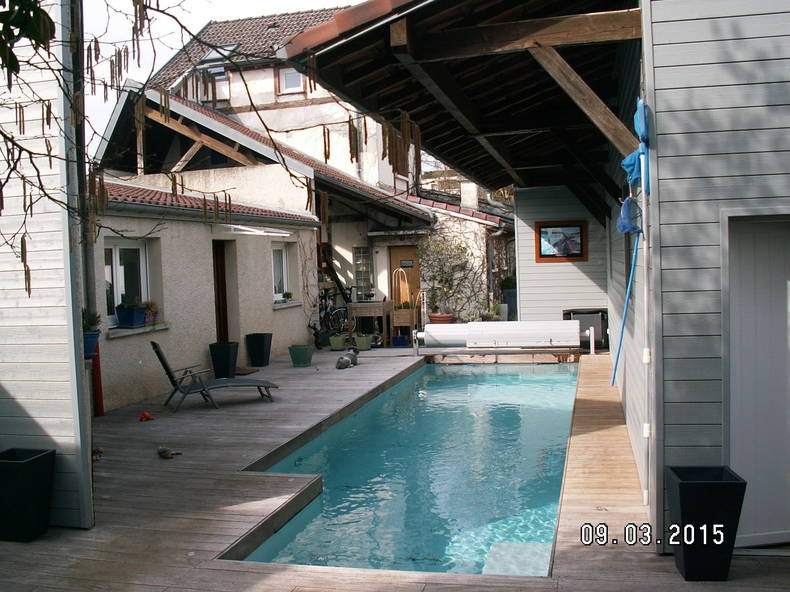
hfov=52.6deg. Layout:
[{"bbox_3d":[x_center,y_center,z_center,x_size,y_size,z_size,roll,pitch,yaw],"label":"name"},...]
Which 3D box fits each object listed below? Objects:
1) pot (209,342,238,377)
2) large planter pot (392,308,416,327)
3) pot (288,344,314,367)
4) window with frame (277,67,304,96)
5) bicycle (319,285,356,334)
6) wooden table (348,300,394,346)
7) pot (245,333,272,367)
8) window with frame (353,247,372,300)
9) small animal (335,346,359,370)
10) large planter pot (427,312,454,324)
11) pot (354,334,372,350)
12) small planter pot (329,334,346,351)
[{"bbox_3d":[-2.541,0.970,11.908,0.320,0.510,0.320,-1,3,14],"label":"pot"},{"bbox_3d":[0.193,0.409,15.440,0.400,0.360,0.420,-1,3,14],"label":"large planter pot"},{"bbox_3d":[-1.637,1.067,14.088,0.360,0.350,0.360,-1,3,14],"label":"pot"},{"bbox_3d":[-3.451,-7.135,26.500,0.880,0.900,0.120,-1,3,14],"label":"window with frame"},{"bbox_3d":[-0.855,0.410,18.700,1.750,1.100,0.580,-1,3,14],"label":"bicycle"},{"bbox_3d":[-0.522,0.611,17.082,0.860,0.930,0.500,-1,3,14],"label":"wooden table"},{"bbox_3d":[-2.242,0.905,13.159,0.320,0.510,0.320,-1,3,14],"label":"pot"},{"bbox_3d":[-0.765,-0.530,18.800,0.470,1.300,0.130,-1,3,14],"label":"window with frame"},{"bbox_3d":[-0.757,0.972,12.706,0.210,0.310,0.400,0,3,38],"label":"small animal"},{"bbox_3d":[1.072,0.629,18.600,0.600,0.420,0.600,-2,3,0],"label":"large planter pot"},{"bbox_3d":[-0.595,0.872,15.127,0.320,0.290,0.320,-2,2,0],"label":"pot"},{"bbox_3d":[-1.189,0.971,16.637,0.310,0.290,0.310,-2,3,0],"label":"small planter pot"}]

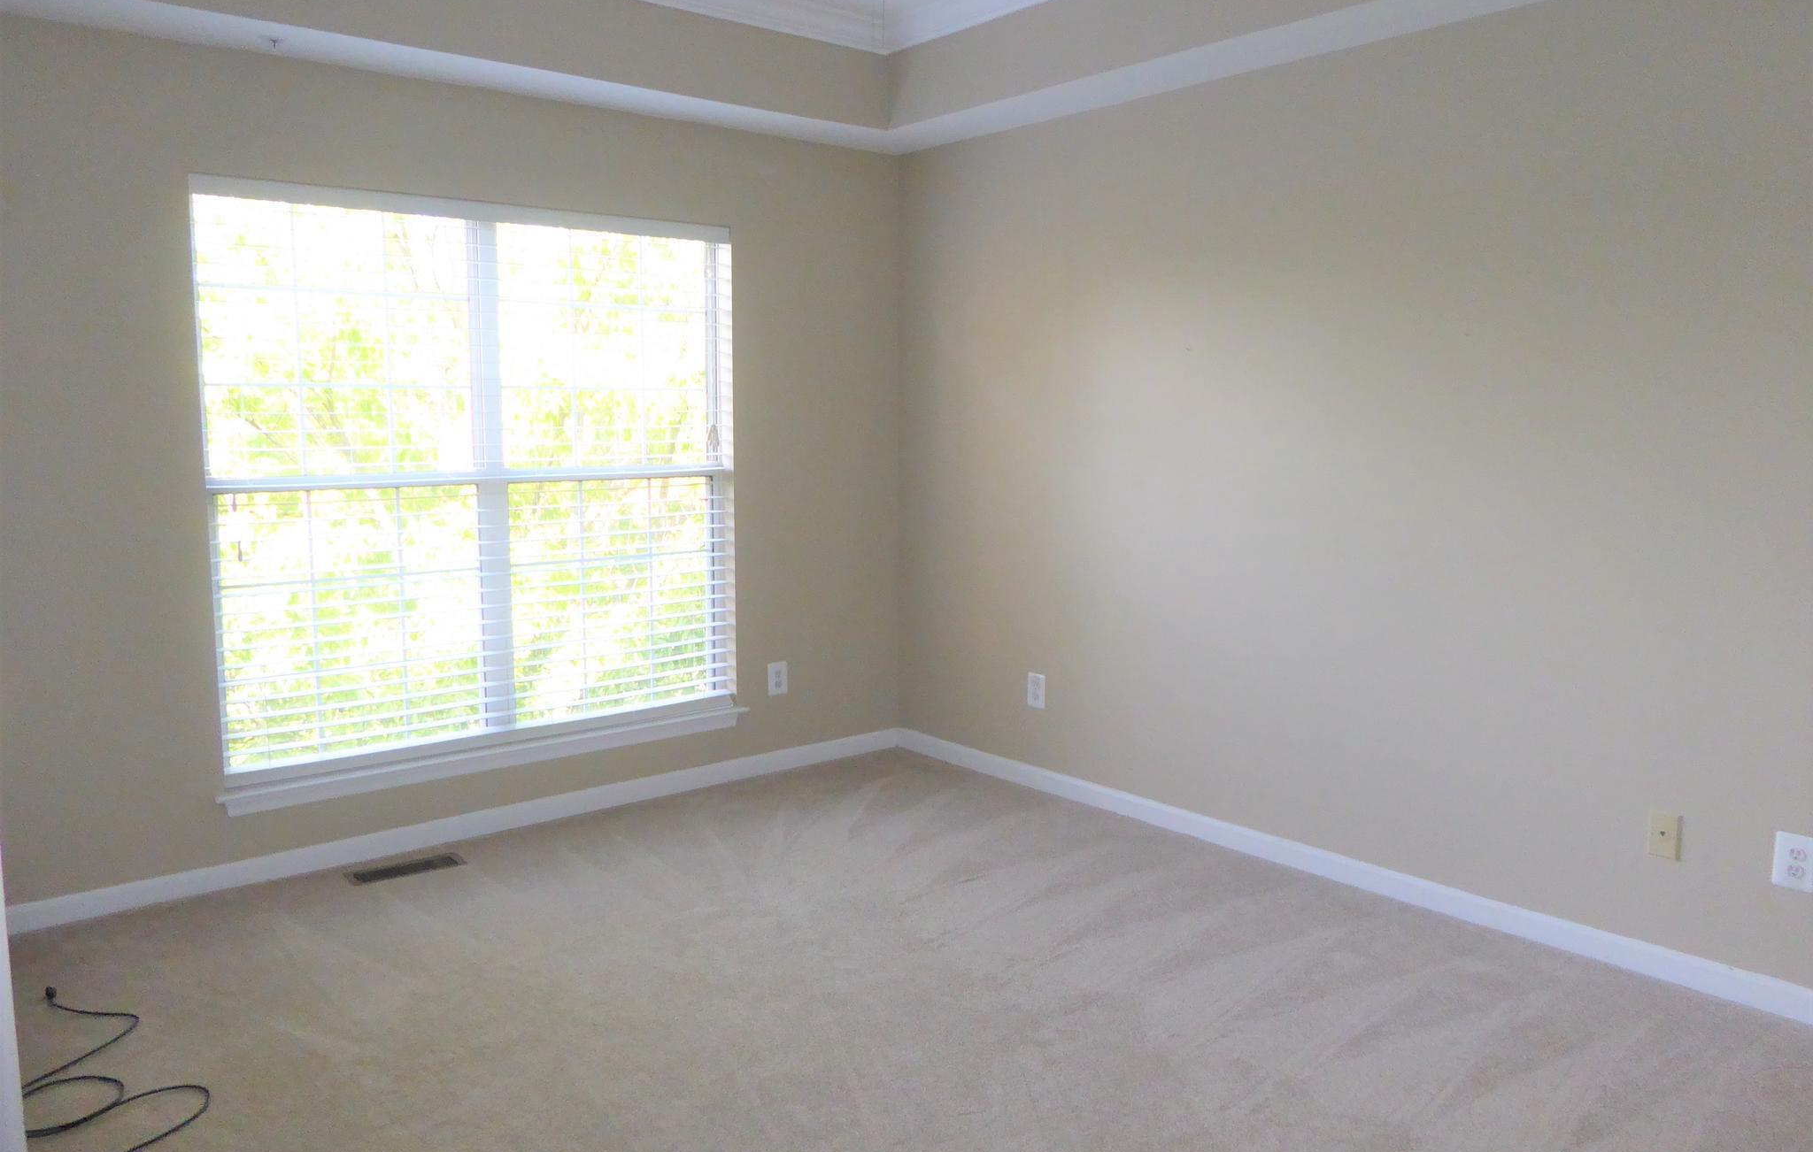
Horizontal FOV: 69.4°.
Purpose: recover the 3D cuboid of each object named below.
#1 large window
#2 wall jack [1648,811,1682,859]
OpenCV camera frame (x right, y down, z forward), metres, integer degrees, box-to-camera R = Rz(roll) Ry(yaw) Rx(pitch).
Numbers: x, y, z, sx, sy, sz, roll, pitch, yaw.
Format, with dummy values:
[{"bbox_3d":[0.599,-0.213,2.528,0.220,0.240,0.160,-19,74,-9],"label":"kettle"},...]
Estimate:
[{"bbox_3d":[-1.338,-0.310,4.332,1.770,1.780,0.110,-6,9,-39],"label":"large window"},{"bbox_3d":[1.857,0.642,3.212,0.012,0.111,0.070,-6,9,-39],"label":"wall jack"}]

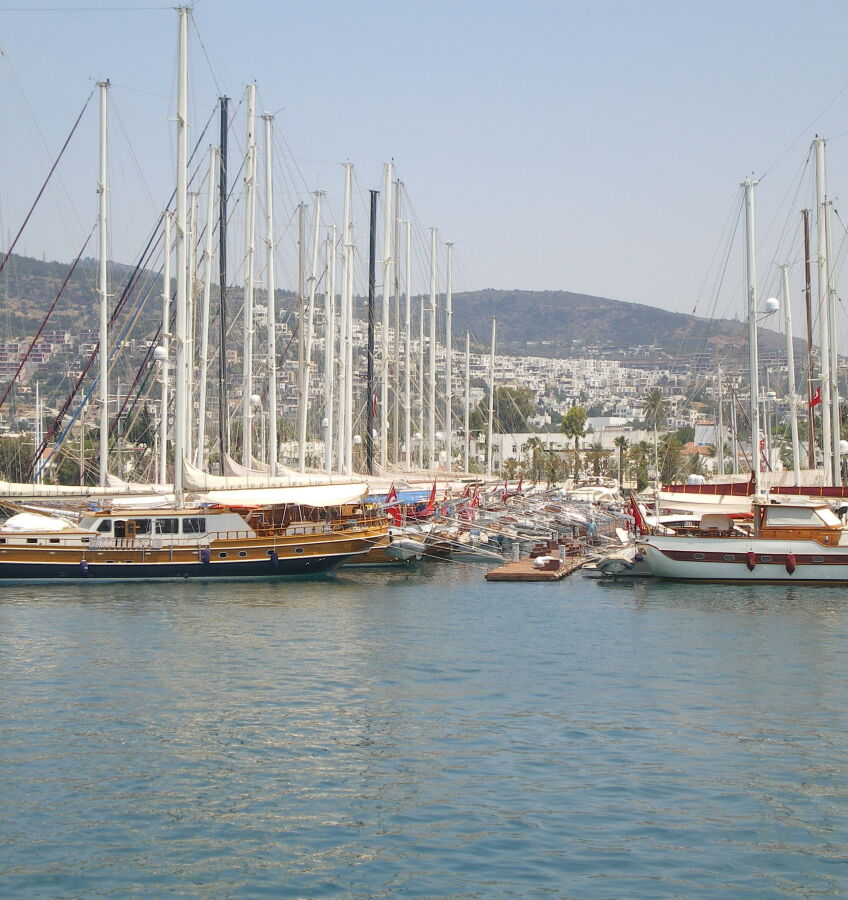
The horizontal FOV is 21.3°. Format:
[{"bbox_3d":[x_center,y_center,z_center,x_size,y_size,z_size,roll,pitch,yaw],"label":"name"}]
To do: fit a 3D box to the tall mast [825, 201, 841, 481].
[{"bbox_3d":[24.697,-5.239,136.000,0.400,19.290,0.400,-2,0,0],"label":"tall mast"}]

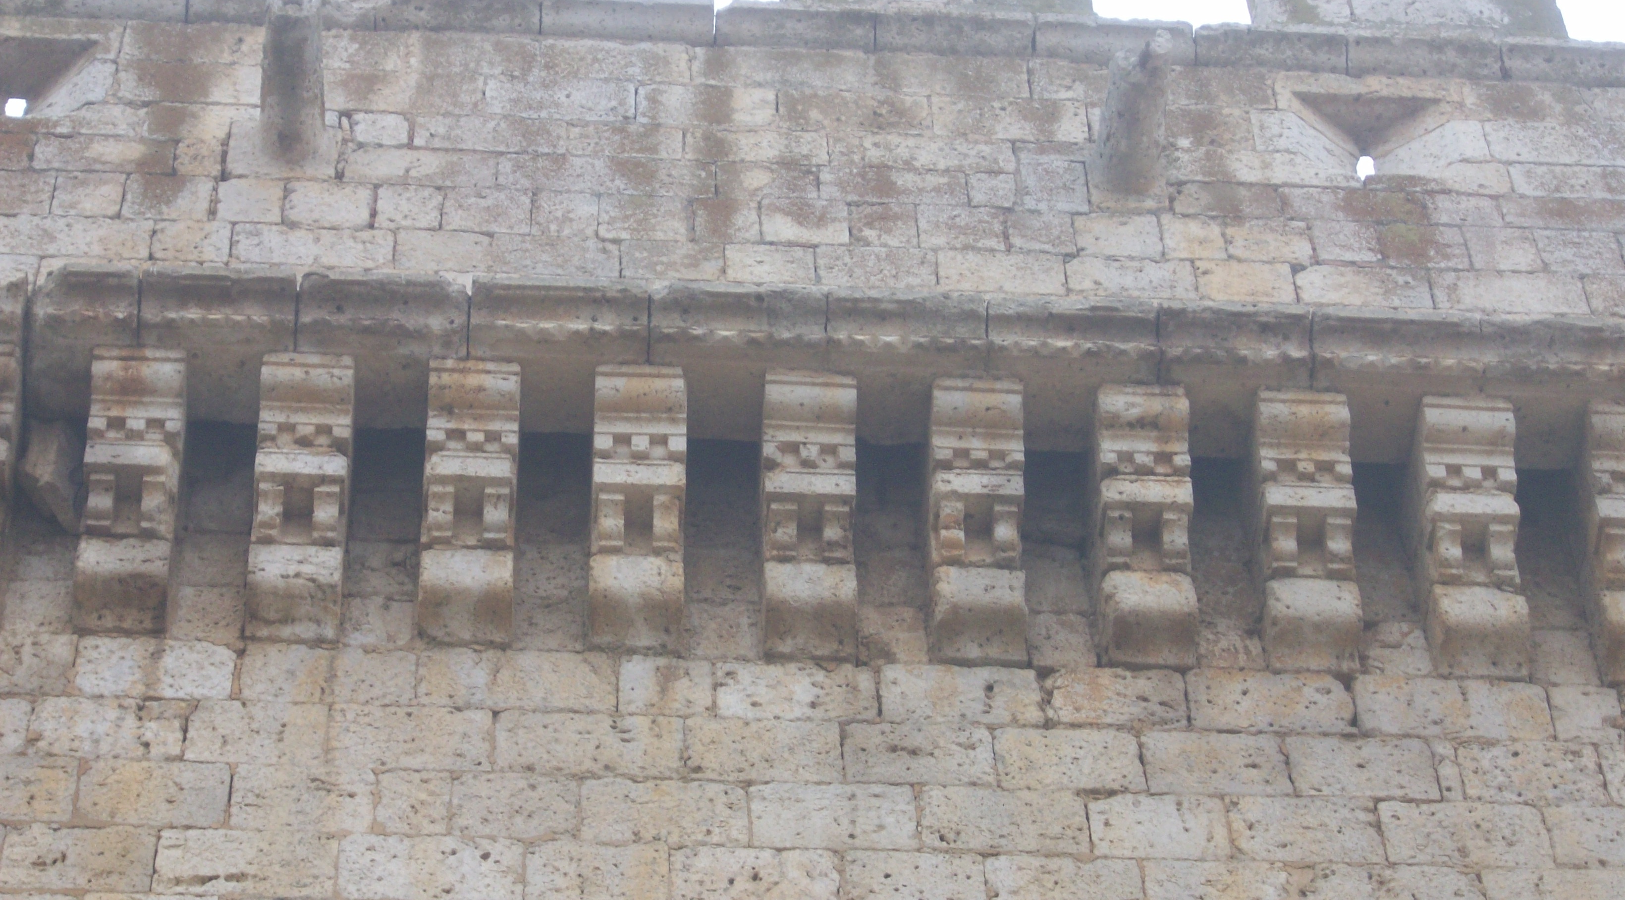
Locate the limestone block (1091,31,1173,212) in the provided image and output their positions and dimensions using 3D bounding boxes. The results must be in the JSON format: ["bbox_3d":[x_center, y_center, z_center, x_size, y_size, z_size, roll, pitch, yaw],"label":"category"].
[{"bbox_3d":[1.598,-1.583,23.362,0.369,0.349,0.805,2,-45,-5],"label":"limestone block"}]

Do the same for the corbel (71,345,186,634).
[{"bbox_3d":[-2.430,0.131,17.061,0.328,0.990,0.540,2,-53,-4],"label":"corbel"}]

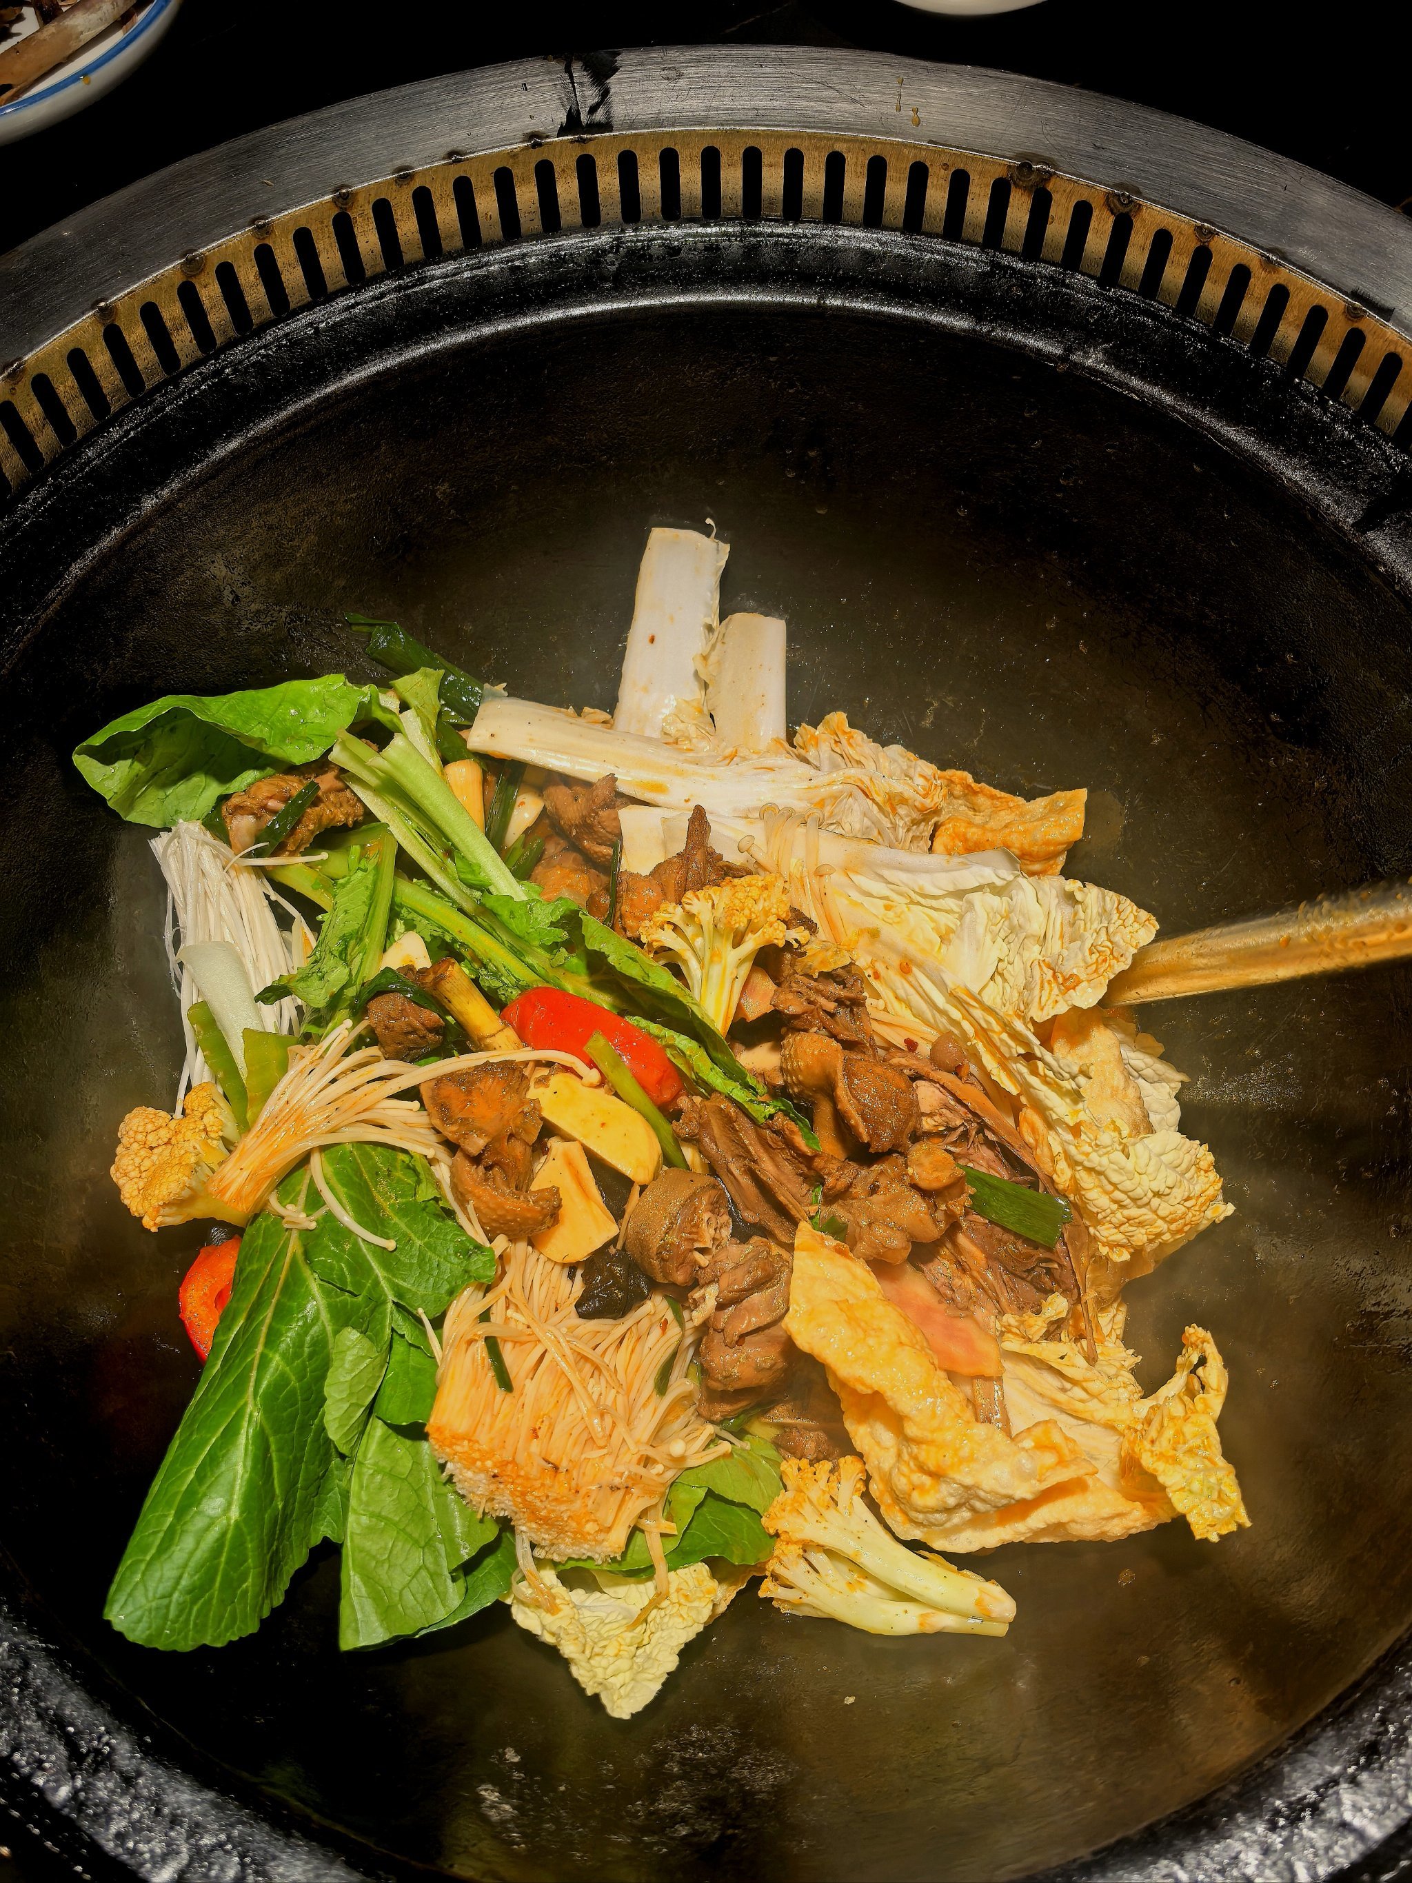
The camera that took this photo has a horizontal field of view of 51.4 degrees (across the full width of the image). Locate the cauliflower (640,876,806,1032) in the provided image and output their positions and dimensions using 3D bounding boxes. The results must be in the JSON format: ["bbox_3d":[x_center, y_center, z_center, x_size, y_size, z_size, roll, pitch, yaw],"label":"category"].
[{"bbox_3d":[0.005,0.004,0.467,0.052,0.034,0.050,4,66,2],"label":"cauliflower"}]

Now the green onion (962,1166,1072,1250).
[{"bbox_3d":[0.106,0.090,0.503,0.040,0.009,0.017,21,68,10],"label":"green onion"}]

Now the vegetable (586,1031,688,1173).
[{"bbox_3d":[-0.024,0.055,0.507,0.010,0.008,0.059,-31,69,-13],"label":"vegetable"}]

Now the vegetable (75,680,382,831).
[{"bbox_3d":[-0.167,-0.065,0.510,0.098,0.028,0.043,-11,66,-5],"label":"vegetable"}]

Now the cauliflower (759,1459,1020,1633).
[{"bbox_3d":[0.057,0.195,0.474,0.083,0.035,0.045,20,67,9],"label":"cauliflower"}]

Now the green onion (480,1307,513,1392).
[{"bbox_3d":[-0.068,0.132,0.475,0.005,0.004,0.029,-19,67,-8],"label":"green onion"}]

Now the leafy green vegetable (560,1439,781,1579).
[{"bbox_3d":[-0.010,0.162,0.417,0.062,0.020,0.040,0,66,0],"label":"leafy green vegetable"}]

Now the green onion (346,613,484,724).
[{"bbox_3d":[-0.120,-0.114,0.611,0.067,0.014,0.018,37,71,16],"label":"green onion"}]

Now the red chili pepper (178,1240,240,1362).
[{"bbox_3d":[-0.147,0.111,0.450,0.028,0.026,0.037,7,66,3],"label":"red chili pepper"}]

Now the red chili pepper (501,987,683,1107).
[{"bbox_3d":[-0.040,0.038,0.517,0.065,0.024,0.028,22,68,10],"label":"red chili pepper"}]

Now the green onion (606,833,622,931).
[{"bbox_3d":[-0.035,-0.022,0.565,0.006,0.010,0.040,3,66,2],"label":"green onion"}]

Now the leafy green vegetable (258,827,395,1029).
[{"bbox_3d":[-0.136,-0.006,0.549,0.034,0.022,0.080,10,66,5],"label":"leafy green vegetable"}]

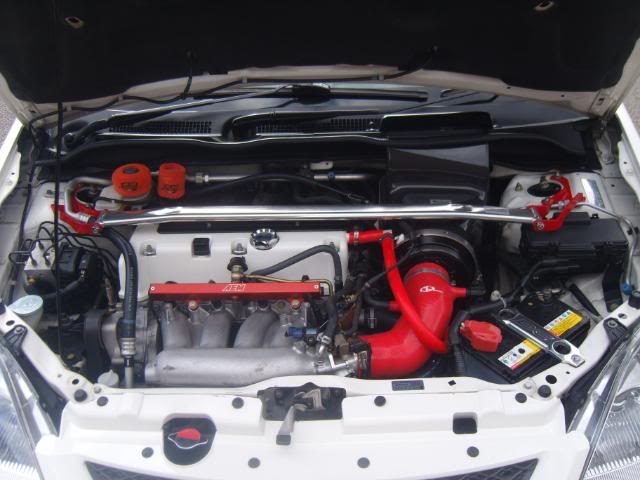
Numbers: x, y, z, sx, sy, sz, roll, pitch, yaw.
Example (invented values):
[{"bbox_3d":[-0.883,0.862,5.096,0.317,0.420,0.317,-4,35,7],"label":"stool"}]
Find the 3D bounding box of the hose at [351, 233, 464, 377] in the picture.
[{"bbox_3d":[0.176,0.137,1.319,0.223,0.190,0.290,0,35,0],"label":"hose"}]

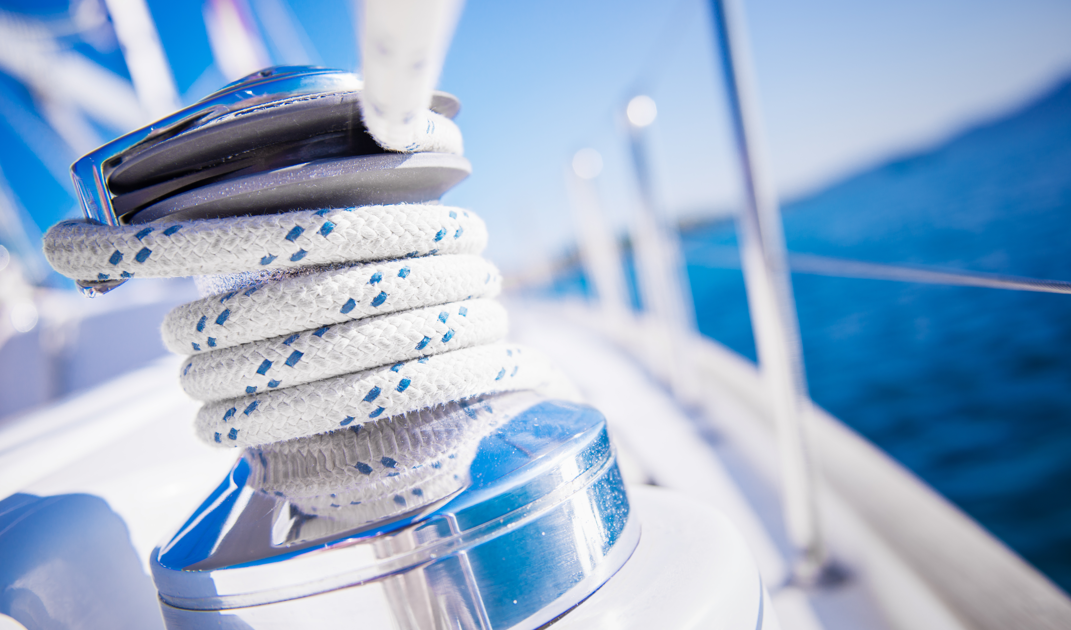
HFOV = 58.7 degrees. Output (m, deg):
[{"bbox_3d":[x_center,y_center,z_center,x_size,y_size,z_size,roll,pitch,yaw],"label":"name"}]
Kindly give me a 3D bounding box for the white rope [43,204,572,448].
[{"bbox_3d":[-0.059,-0.001,0.267,0.116,0.067,0.098,-16,3,-4],"label":"white rope"}]

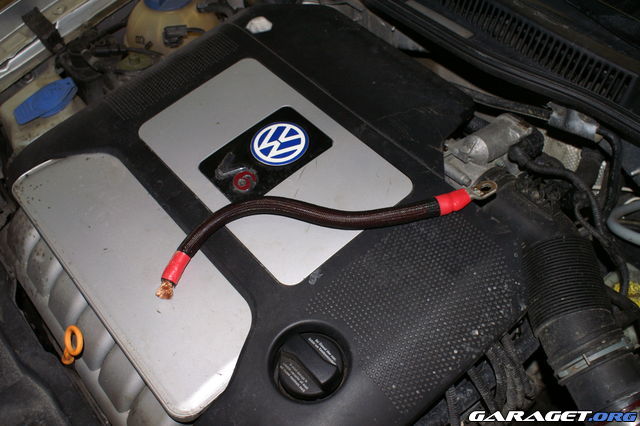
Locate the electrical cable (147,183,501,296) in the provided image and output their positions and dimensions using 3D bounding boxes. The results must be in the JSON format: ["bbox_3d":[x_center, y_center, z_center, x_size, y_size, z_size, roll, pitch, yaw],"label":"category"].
[{"bbox_3d":[0.001,-0.001,0.727,0.393,0.026,0.106,-17,54,-3],"label":"electrical cable"}]

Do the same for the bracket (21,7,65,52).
[{"bbox_3d":[-0.421,-0.279,0.975,0.030,0.030,0.112,-37,57,-17],"label":"bracket"}]

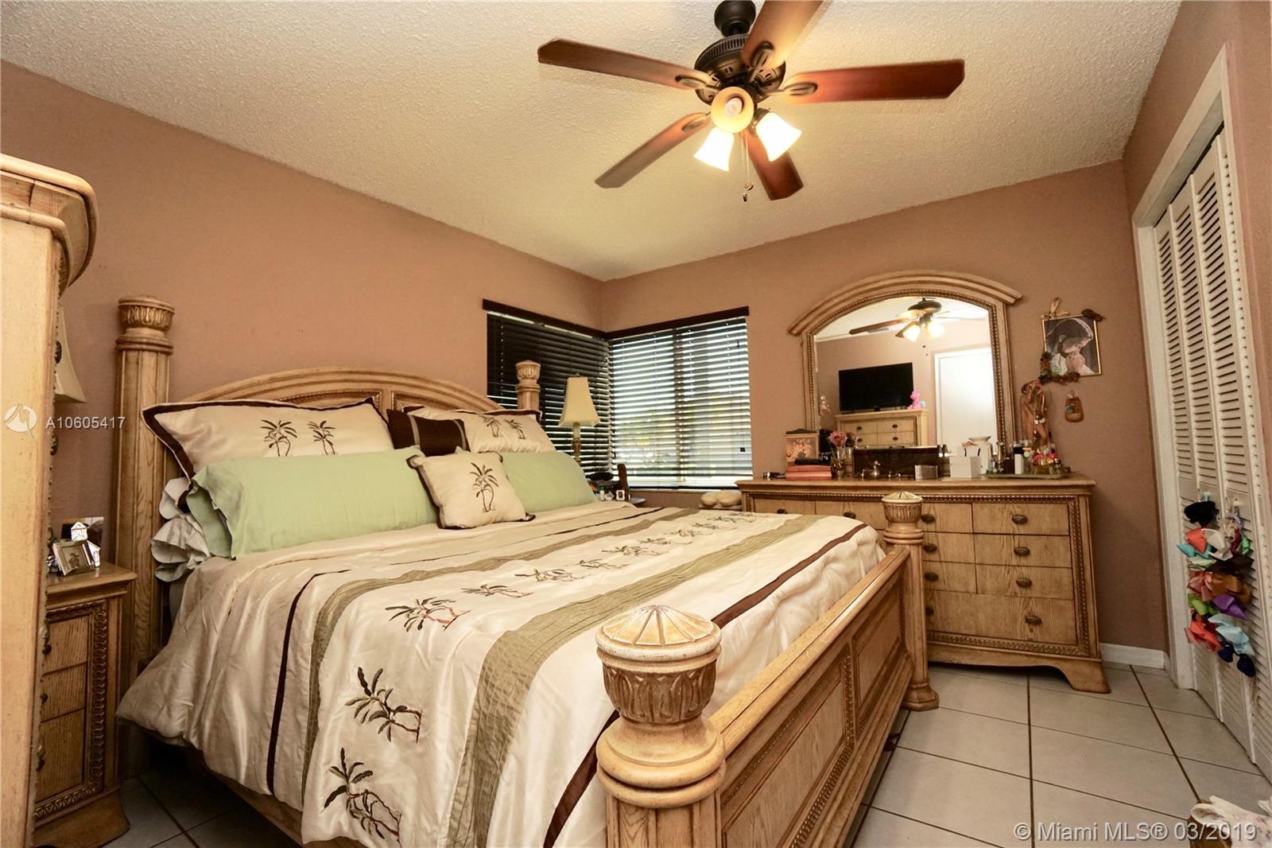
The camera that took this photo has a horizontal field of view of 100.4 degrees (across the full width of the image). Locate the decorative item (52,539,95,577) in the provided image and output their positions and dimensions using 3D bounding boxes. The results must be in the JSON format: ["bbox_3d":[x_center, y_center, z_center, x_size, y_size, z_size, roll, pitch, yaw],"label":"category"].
[{"bbox_3d":[-1.820,0.431,1.720,0.060,0.105,0.085,-3,-3,10],"label":"decorative item"}]

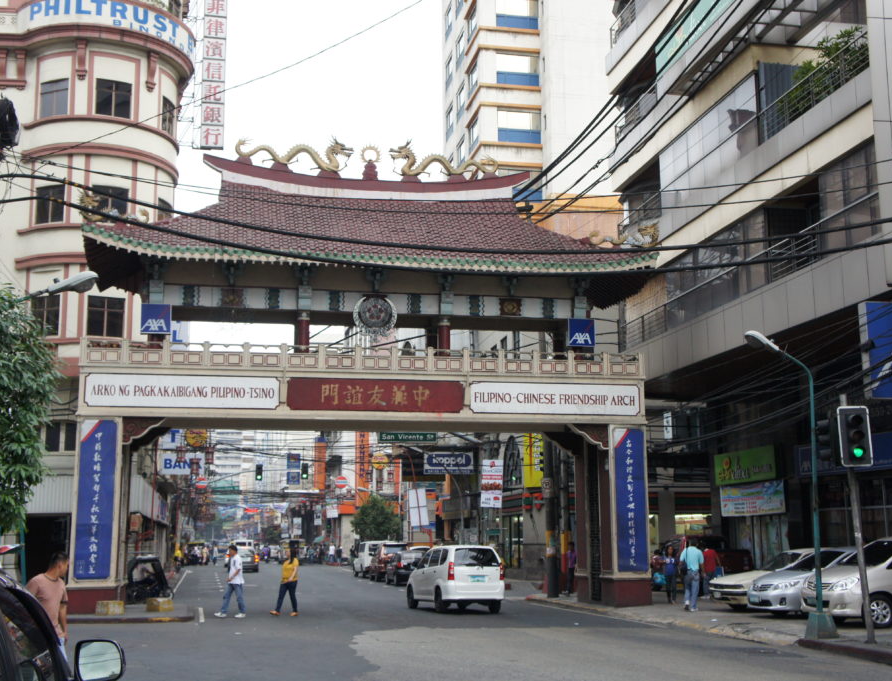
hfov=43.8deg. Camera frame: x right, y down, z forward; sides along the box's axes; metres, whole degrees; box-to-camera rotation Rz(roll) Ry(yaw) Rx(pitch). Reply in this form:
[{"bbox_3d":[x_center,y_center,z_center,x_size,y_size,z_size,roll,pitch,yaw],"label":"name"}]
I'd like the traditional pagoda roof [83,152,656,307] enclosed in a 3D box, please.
[{"bbox_3d":[-2.016,-2.910,29.172,13.600,3.700,6.000,2,-10,-12],"label":"traditional pagoda roof"}]

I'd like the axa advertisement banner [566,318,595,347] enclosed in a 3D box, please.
[{"bbox_3d":[3.509,-0.199,28.606,0.710,0.710,0.080,2,-10,-12],"label":"axa advertisement banner"}]

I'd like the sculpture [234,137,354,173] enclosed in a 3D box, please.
[{"bbox_3d":[-3.977,-4.938,29.124,3.200,1.000,0.500,2,-10,-12],"label":"sculpture"}]

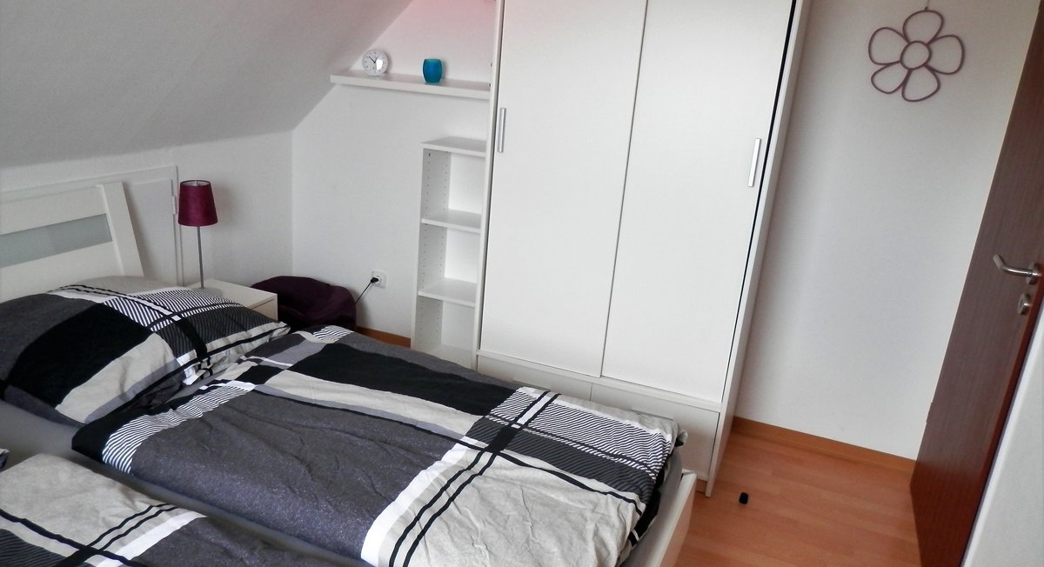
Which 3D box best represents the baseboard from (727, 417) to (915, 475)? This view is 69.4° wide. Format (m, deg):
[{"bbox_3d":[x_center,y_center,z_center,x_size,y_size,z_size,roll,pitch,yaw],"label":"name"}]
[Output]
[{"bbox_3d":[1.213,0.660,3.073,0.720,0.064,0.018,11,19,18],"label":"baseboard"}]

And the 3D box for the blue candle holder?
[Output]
[{"bbox_3d":[-0.363,-0.868,3.075,0.077,0.093,0.077,4,18,-1],"label":"blue candle holder"}]

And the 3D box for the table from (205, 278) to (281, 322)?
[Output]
[{"bbox_3d":[-1.244,0.265,3.037,0.345,0.420,0.410,11,19,18],"label":"table"}]

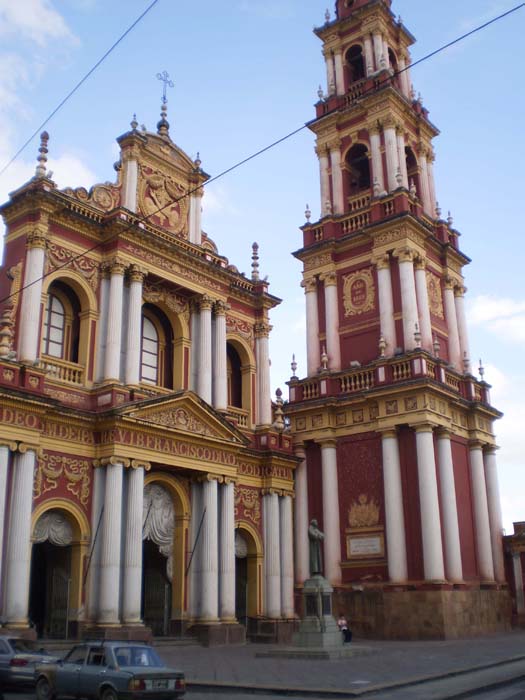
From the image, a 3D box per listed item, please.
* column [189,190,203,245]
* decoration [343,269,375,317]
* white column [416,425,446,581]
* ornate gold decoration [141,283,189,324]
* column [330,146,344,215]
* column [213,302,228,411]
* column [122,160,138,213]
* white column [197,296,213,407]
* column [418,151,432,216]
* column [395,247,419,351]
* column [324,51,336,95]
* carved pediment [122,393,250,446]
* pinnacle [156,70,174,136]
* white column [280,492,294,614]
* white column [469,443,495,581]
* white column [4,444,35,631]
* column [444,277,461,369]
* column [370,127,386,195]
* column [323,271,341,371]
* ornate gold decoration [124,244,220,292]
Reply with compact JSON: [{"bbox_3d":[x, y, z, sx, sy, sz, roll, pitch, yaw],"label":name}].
[{"bbox_3d":[-4.196,-8.260,45.728,0.720,4.000,0.720,-16,-24,38],"label":"column"},{"bbox_3d":[6.147,-3.619,46.228,2.295,3.264,0.255,-16,-24,38],"label":"decoration"},{"bbox_3d":[9.353,8.405,40.426,1.120,8.585,1.120,-15,-23,37],"label":"white column"},{"bbox_3d":[-5.163,-2.504,37.970,0.250,1.500,3.900,-14,-22,36],"label":"ornate gold decoration"},{"bbox_3d":[5.243,-11.969,50.707,0.775,5.642,0.775,0,-19,0],"label":"column"},{"bbox_3d":[-2.285,0.284,40.767,0.775,6.499,0.775,0,-19,0],"label":"column"},{"bbox_3d":[-7.198,-8.897,39.807,0.720,3.896,0.800,-15,-23,37],"label":"column"},{"bbox_3d":[-2.957,-0.032,38.443,0.696,6.271,0.696,-14,-22,36],"label":"white column"},{"bbox_3d":[11.916,-12.269,53.395,0.770,5.660,0.770,-15,-23,37],"label":"column"},{"bbox_3d":[8.820,-3.061,44.128,1.100,7.000,1.100,-16,-24,38],"label":"column"},{"bbox_3d":[5.205,-21.203,55.725,0.680,4.200,0.680,0,-19,0],"label":"column"},{"bbox_3d":[-3.908,3.184,36.512,0.850,2.088,8.660,-15,-23,37],"label":"carved pediment"},{"bbox_3d":[-6.220,-15.646,46.207,0.800,5.000,1.350,-16,-24,38],"label":"pinnacle"},{"bbox_3d":[1.341,10.857,38.557,0.780,6.502,0.780,0,-19,0],"label":"white column"},{"bbox_3d":[12.516,9.169,41.559,0.940,7.998,0.940,-15,-24,37],"label":"white column"},{"bbox_3d":[-10.118,7.835,30.501,0.980,7.350,0.980,-16,-24,38],"label":"white column"},{"bbox_3d":[12.608,-1.725,48.307,0.920,6.700,0.920,-16,-24,38],"label":"column"},{"bbox_3d":[7.059,-11.426,44.813,0.737,5.368,0.737,-1,-17,0],"label":"column"},{"bbox_3d":[4.181,-1.478,43.406,0.870,7.001,0.870,-1,-17,0],"label":"column"},{"bbox_3d":[-4.896,-4.587,40.970,0.200,0.550,7.400,-16,-24,38],"label":"ornate gold decoration"}]

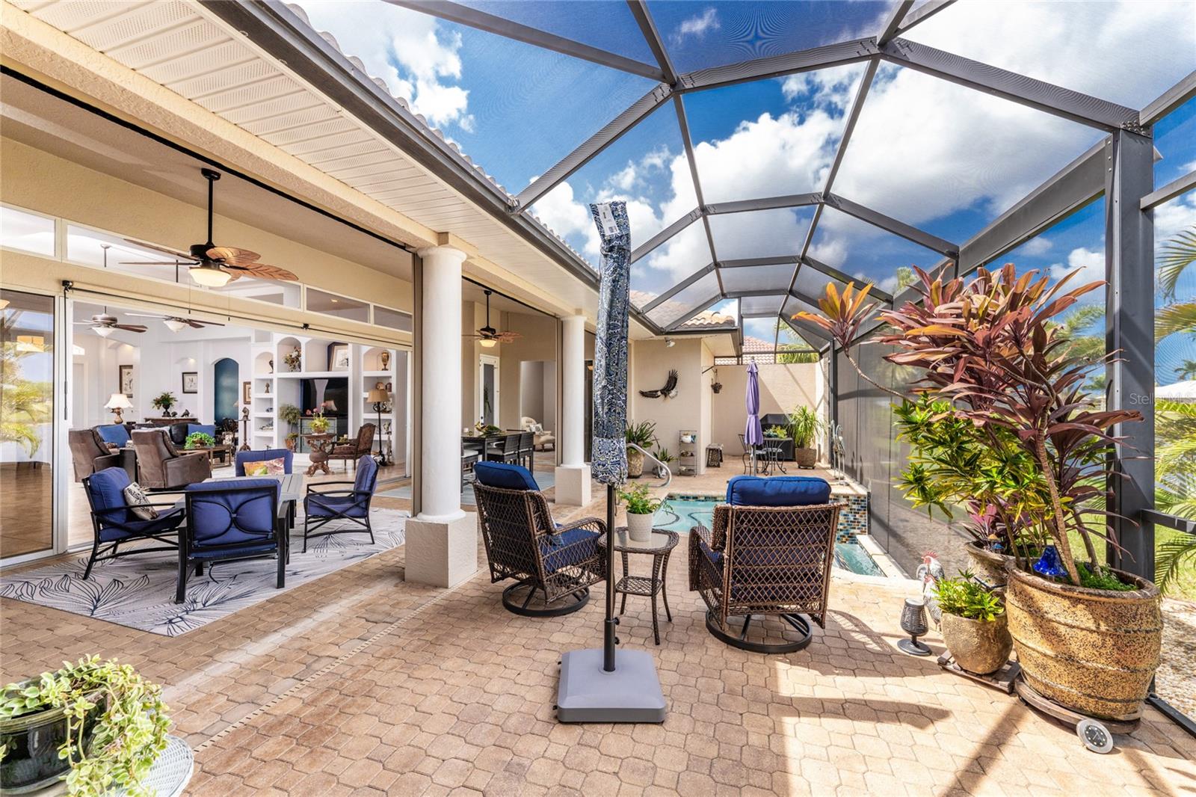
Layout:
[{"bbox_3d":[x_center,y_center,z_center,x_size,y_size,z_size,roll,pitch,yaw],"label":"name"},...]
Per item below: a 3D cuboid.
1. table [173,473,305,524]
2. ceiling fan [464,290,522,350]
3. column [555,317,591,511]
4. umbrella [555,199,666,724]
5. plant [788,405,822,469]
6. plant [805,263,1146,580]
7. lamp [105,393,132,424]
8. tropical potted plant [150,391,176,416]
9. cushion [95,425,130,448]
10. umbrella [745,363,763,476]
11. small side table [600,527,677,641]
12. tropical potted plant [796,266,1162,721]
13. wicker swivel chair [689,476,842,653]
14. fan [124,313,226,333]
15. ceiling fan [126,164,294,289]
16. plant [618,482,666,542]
[{"bbox_3d":[-3.387,1.161,4.526,0.850,0.620,1.280,0,-1,-31],"label":"table"},{"bbox_3d":[-1.962,-1.420,8.329,1.300,1.000,1.300,0,-1,18],"label":"ceiling fan"},{"bbox_3d":[-0.345,0.150,6.684,0.405,2.680,0.405,0,-1,18],"label":"column"},{"bbox_3d":[0.059,0.243,2.317,0.470,2.435,0.470,0,0,0],"label":"umbrella"},{"bbox_3d":[4.633,0.826,10.404,0.750,1.420,0.750,0,0,18],"label":"plant"},{"bbox_3d":[1.833,0.111,2.397,1.289,1.491,1.058,0,0,37],"label":"plant"},{"bbox_3d":[-11.547,0.281,11.200,0.450,0.780,0.450,0,-1,18],"label":"lamp"},{"bbox_3d":[-12.348,0.146,13.200,0.540,0.720,0.540,0,-1,18],"label":"tropical potted plant"},{"bbox_3d":[-9.691,0.766,9.300,0.170,0.460,0.480,-22,-5,11],"label":"cushion"},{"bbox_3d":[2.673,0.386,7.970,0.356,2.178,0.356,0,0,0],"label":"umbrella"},{"bbox_3d":[0.259,1.179,2.969,0.455,0.575,0.455,0,0,18],"label":"small side table"},{"bbox_3d":[1.950,0.375,2.557,1.450,2.080,1.100,0,0,18],"label":"tropical potted plant"},{"bbox_3d":[1.020,0.955,2.950,0.723,1.000,0.832,0,0,0],"label":"wicker swivel chair"},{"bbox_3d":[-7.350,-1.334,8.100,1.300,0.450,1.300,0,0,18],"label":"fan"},{"bbox_3d":[-3.198,-1.416,3.861,1.307,0.990,1.287,0,0,18],"label":"ceiling fan"},{"bbox_3d":[0.274,0.697,2.881,0.302,0.353,0.282,0,0,0],"label":"plant"}]

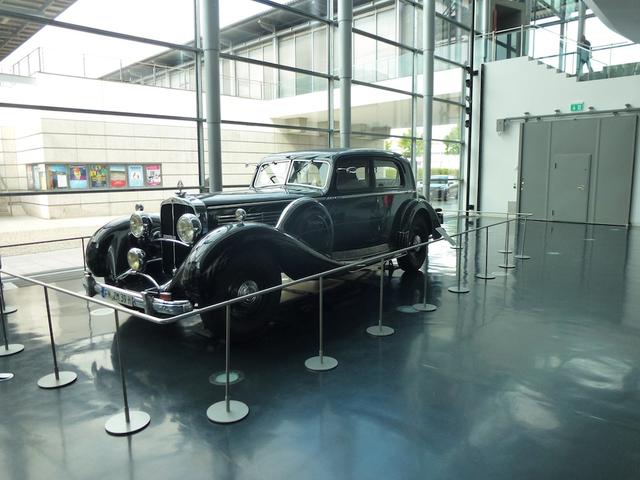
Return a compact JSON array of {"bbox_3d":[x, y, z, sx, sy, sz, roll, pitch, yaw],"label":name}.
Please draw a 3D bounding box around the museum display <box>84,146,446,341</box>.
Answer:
[{"bbox_3d":[-0.122,-0.305,5.894,1.800,1.700,5.300,6,11,36],"label":"museum display"}]

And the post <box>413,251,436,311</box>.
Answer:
[{"bbox_3d":[1.101,0.377,4.792,0.244,0.670,0.244,6,11,36],"label":"post"}]

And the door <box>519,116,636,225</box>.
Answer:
[{"bbox_3d":[7.524,-2.004,13.725,3.030,3.030,0.100,7,11,43],"label":"door"}]

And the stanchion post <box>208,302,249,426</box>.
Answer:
[{"bbox_3d":[-0.587,0.750,2.974,0.272,0.761,0.272,-1,8,0],"label":"stanchion post"}]

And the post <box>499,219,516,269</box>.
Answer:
[{"bbox_3d":[3.045,0.069,7.496,0.272,0.761,0.272,-1,8,0],"label":"post"}]

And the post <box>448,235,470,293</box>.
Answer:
[{"bbox_3d":[1.829,0.293,6.023,0.272,0.761,0.272,-1,8,0],"label":"post"}]

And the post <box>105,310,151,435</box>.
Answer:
[{"bbox_3d":[-1.220,0.767,2.848,0.272,0.761,0.272,-1,8,0],"label":"post"}]

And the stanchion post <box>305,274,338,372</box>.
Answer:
[{"bbox_3d":[0.015,0.642,3.724,0.272,0.761,0.272,-1,8,0],"label":"stanchion post"}]

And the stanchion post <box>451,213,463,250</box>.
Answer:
[{"bbox_3d":[2.478,-0.177,8.304,0.244,0.670,0.244,6,11,36],"label":"stanchion post"}]

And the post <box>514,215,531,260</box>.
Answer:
[{"bbox_3d":[3.287,-0.049,7.438,0.244,0.670,0.244,6,11,36],"label":"post"}]

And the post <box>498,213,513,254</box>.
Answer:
[{"bbox_3d":[3.188,-0.117,7.878,0.244,0.670,0.244,6,11,36],"label":"post"}]

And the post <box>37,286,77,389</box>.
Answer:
[{"bbox_3d":[-2.006,0.694,3.458,0.272,0.761,0.272,-1,8,0],"label":"post"}]

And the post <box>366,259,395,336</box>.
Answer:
[{"bbox_3d":[0.545,0.487,4.110,0.244,0.670,0.244,0,9,0],"label":"post"}]

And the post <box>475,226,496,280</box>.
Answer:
[{"bbox_3d":[2.216,0.163,6.121,0.244,0.670,0.244,6,11,36],"label":"post"}]

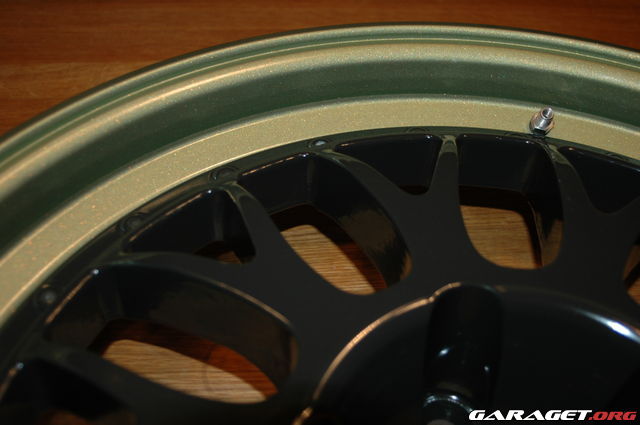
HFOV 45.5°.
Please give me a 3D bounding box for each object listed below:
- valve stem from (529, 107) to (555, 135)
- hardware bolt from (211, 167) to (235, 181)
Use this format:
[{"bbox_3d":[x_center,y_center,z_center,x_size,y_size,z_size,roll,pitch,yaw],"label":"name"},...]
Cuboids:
[{"bbox_3d":[0.117,-0.049,0.399,0.012,0.014,0.012,10,60,6],"label":"valve stem"},{"bbox_3d":[-0.047,-0.018,0.366,0.011,0.005,0.011,2,43,-2],"label":"hardware bolt"}]

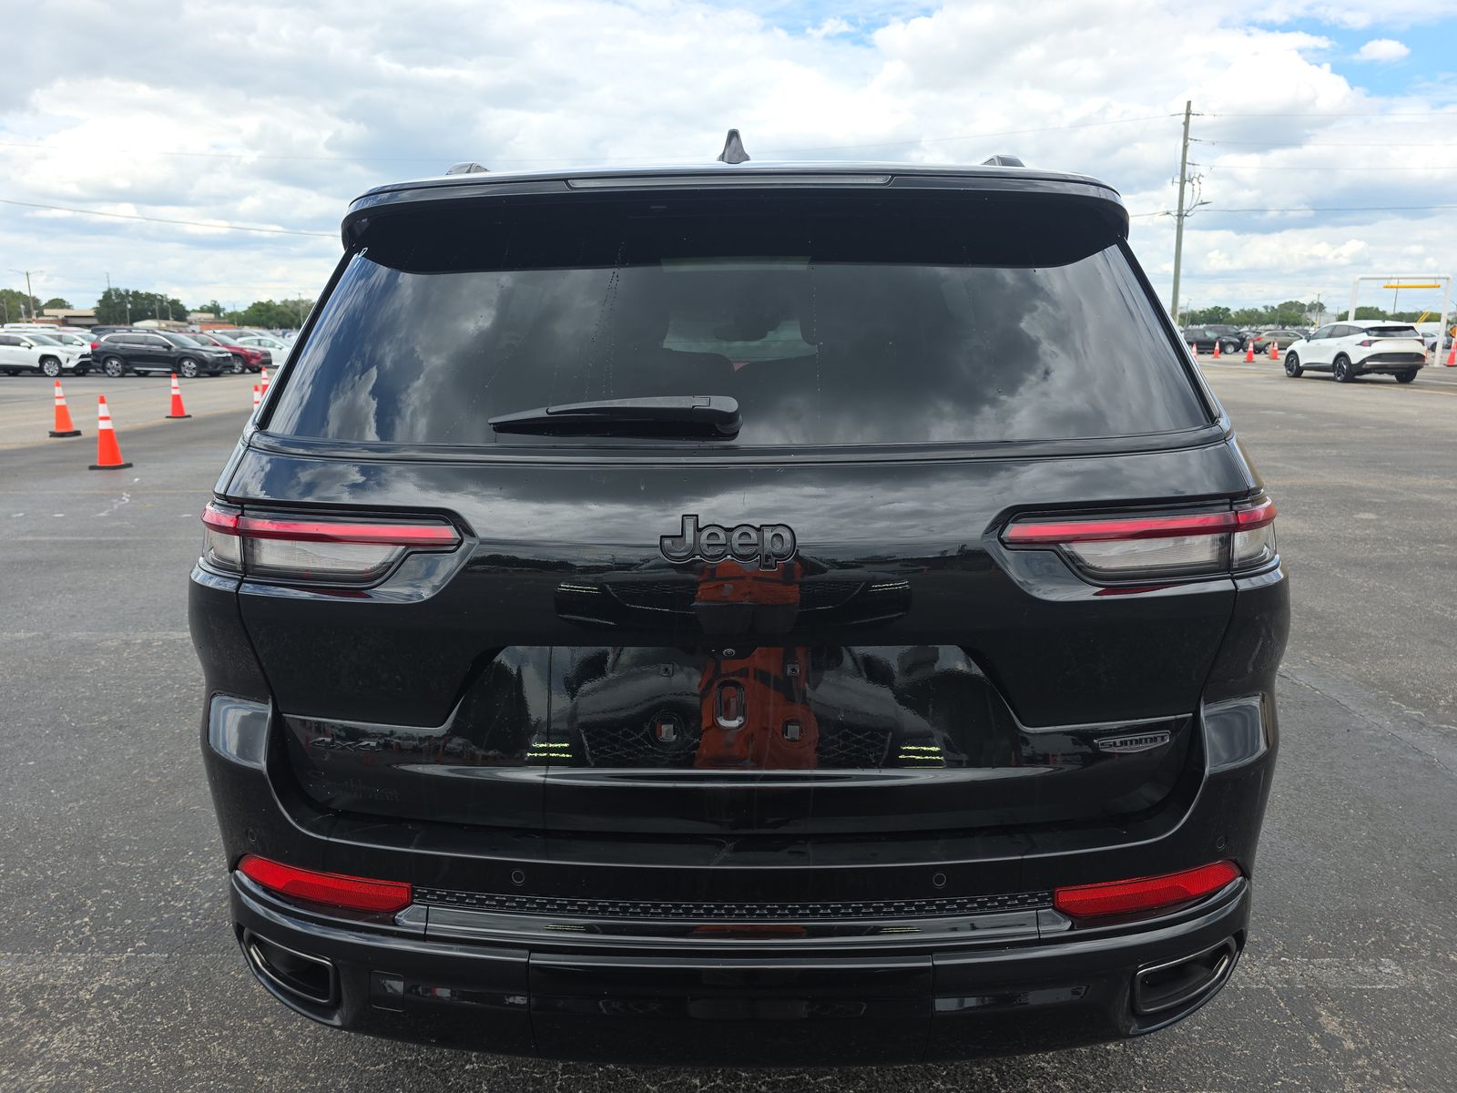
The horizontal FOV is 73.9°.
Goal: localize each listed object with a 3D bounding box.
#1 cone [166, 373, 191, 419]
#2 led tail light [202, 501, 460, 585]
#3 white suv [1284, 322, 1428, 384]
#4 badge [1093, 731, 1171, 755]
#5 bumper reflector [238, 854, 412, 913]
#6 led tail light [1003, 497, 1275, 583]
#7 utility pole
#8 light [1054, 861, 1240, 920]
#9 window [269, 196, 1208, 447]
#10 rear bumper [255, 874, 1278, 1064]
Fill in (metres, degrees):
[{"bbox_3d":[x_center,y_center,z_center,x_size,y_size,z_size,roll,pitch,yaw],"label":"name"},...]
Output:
[{"bbox_3d":[-11.288,-3.085,19.777,0.385,0.900,0.385,0,12,4],"label":"cone"},{"bbox_3d":[-0.620,-0.010,1.463,0.530,0.125,0.240,2,13,10],"label":"led tail light"},{"bbox_3d":[18.275,-5.740,28.449,1.865,1.670,4.620,0,12,4],"label":"white suv"},{"bbox_3d":[0.598,0.292,1.425,0.118,0.028,0.010,-3,13,-12],"label":"badge"},{"bbox_3d":[-0.623,0.507,1.484,0.335,0.052,0.055,3,13,14],"label":"bumper reflector"},{"bbox_3d":[0.630,-0.015,1.423,0.530,0.125,0.240,-2,12,-6],"label":"led tail light"},{"bbox_3d":[23.090,-15.908,49.341,0.320,12.560,0.320,-2,12,0],"label":"utility pole"},{"bbox_3d":[0.634,0.503,1.445,0.335,0.052,0.055,-3,13,-11],"label":"light"},{"bbox_3d":[0.004,-0.328,1.451,1.430,0.420,0.170,0,-20,2],"label":"window"},{"bbox_3d":[0.009,0.607,1.532,1.780,0.320,0.420,0,12,2],"label":"rear bumper"}]

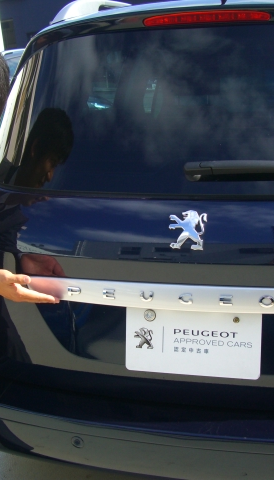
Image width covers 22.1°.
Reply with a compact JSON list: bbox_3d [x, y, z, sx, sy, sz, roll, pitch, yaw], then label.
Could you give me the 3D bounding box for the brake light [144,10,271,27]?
[{"bbox_3d":[0.176,-0.562,1.780,0.320,0.034,0.040,2,11,12],"label":"brake light"}]

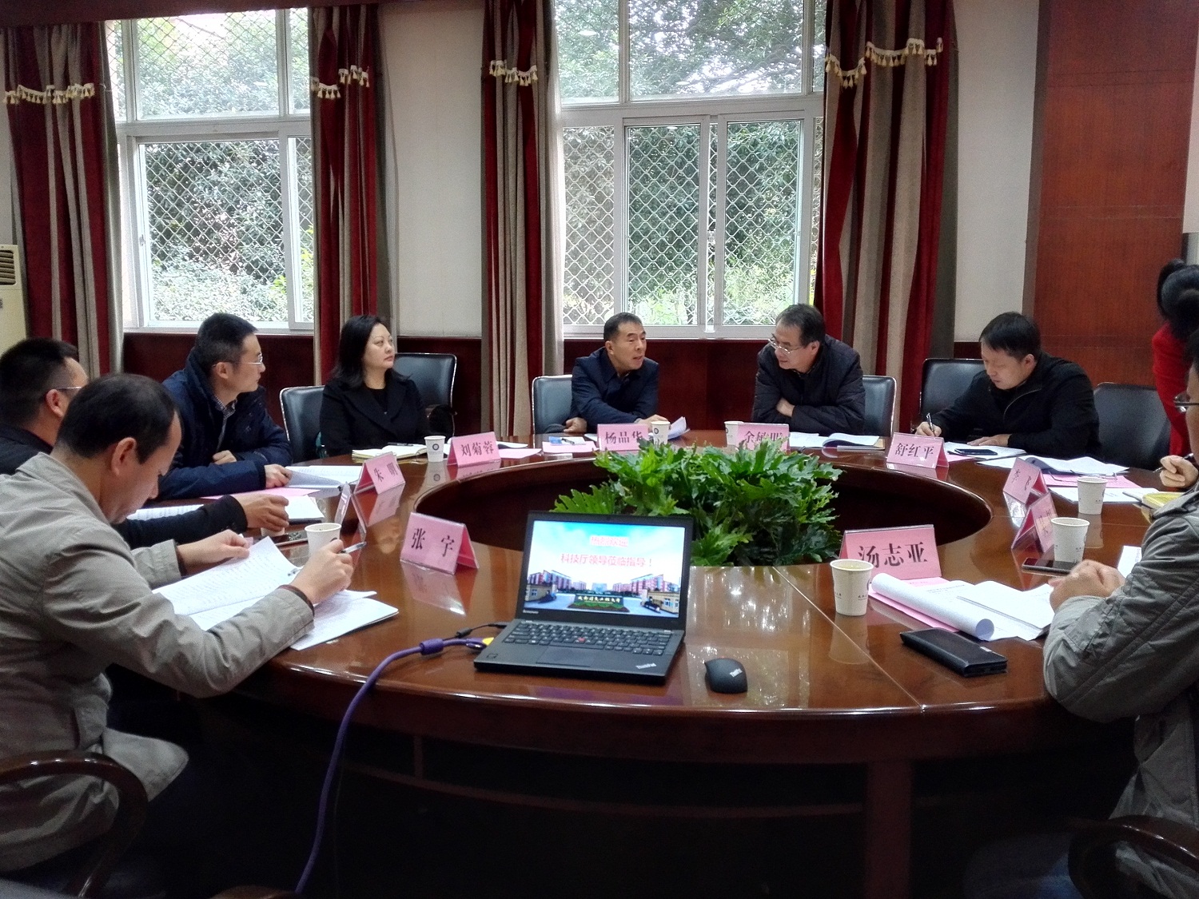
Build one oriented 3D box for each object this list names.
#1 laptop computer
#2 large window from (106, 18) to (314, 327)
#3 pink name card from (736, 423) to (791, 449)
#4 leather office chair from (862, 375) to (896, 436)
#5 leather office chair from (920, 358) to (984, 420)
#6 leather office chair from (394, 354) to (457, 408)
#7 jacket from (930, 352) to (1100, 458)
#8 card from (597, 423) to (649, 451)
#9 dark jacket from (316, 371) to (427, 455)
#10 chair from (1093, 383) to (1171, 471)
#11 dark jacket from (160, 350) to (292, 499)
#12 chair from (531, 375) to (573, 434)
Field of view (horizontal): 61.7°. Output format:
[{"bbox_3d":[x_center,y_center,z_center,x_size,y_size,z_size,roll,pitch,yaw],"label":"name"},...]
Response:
[{"bbox_3d":[-0.015,0.237,1.675,0.305,0.208,0.290,2,8,14],"label":"laptop computer"},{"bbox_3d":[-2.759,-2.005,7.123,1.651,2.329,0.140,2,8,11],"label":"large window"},{"bbox_3d":[0.660,-0.050,4.044,0.204,0.103,0.072,1,8,7],"label":"pink name card"},{"bbox_3d":[1.151,0.148,4.868,0.570,0.980,0.620,3,9,22],"label":"leather office chair"},{"bbox_3d":[2.099,0.005,5.810,0.600,0.980,0.620,3,9,18],"label":"leather office chair"},{"bbox_3d":[-1.191,-0.058,6.205,0.600,0.980,0.620,1,8,9],"label":"leather office chair"},{"bbox_3d":[1.699,-0.116,4.125,0.480,0.550,0.600,-8,11,-43],"label":"jacket"},{"bbox_3d":[0.099,-0.050,4.076,0.204,0.103,0.072,-1,8,-8],"label":"card"},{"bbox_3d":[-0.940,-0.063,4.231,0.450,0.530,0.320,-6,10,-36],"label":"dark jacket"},{"bbox_3d":[2.022,0.227,4.253,0.620,0.980,0.570,-3,8,-17],"label":"chair"},{"bbox_3d":[-1.241,0.004,3.254,0.470,0.660,0.520,6,10,36],"label":"dark jacket"},{"bbox_3d":[-0.051,0.135,4.950,0.600,0.960,0.620,-2,9,-17],"label":"chair"}]

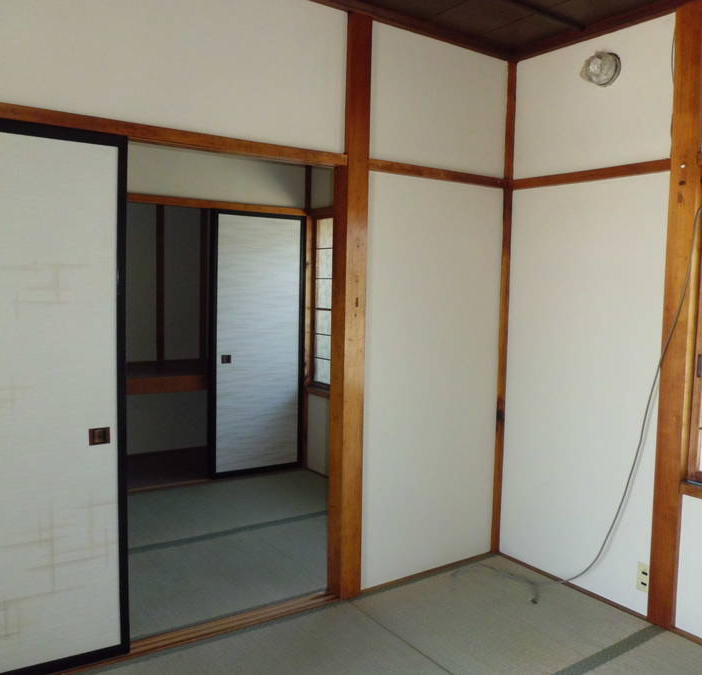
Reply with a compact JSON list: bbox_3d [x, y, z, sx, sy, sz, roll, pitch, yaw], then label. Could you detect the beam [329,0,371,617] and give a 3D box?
[{"bbox_3d":[-0.006,-0.091,2.794,0.107,2.362,0.100,-2,5,-34],"label":"beam"}]

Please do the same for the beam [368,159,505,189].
[{"bbox_3d":[0.401,-0.713,2.985,0.818,0.043,0.040,-2,5,-34],"label":"beam"}]

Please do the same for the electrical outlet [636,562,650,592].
[{"bbox_3d":[1.175,0.965,2.704,0.012,0.118,0.070,-2,5,-34],"label":"electrical outlet"}]

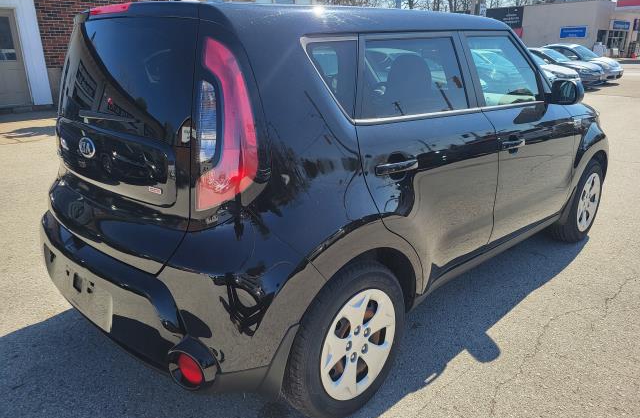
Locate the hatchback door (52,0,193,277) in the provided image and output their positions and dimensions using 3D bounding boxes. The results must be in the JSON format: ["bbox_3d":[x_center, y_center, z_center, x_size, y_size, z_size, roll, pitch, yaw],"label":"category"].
[{"bbox_3d":[-0.819,-0.329,1.896,0.380,0.900,1.280,-17,23,-42],"label":"hatchback door"}]

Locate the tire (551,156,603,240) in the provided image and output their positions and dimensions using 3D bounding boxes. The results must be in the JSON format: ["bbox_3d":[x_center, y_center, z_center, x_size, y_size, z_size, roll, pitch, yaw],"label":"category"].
[{"bbox_3d":[1.928,-0.066,3.622,0.650,0.650,0.210,-17,23,-42],"label":"tire"}]

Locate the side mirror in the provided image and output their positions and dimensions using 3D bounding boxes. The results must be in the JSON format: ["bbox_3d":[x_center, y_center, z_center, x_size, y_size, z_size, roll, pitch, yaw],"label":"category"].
[{"bbox_3d":[1.359,-0.642,2.643,0.140,0.150,0.200,-17,23,-42],"label":"side mirror"}]

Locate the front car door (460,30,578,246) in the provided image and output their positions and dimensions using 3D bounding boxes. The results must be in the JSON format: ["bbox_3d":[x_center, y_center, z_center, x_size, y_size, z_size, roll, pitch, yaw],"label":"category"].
[{"bbox_3d":[1.120,-0.401,2.709,1.190,1.140,0.240,-17,23,-42],"label":"front car door"}]

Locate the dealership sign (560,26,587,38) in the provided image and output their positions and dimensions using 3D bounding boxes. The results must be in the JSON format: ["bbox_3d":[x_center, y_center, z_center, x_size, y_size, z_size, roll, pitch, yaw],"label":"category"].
[{"bbox_3d":[24.258,-16.986,46.000,2.250,1.050,0.100,7,19,25],"label":"dealership sign"}]

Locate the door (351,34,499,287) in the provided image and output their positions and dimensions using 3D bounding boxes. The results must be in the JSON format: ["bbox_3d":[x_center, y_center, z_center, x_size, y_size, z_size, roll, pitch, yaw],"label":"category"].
[{"bbox_3d":[0.427,-0.209,2.050,1.050,1.080,0.240,-17,23,-42],"label":"door"}]

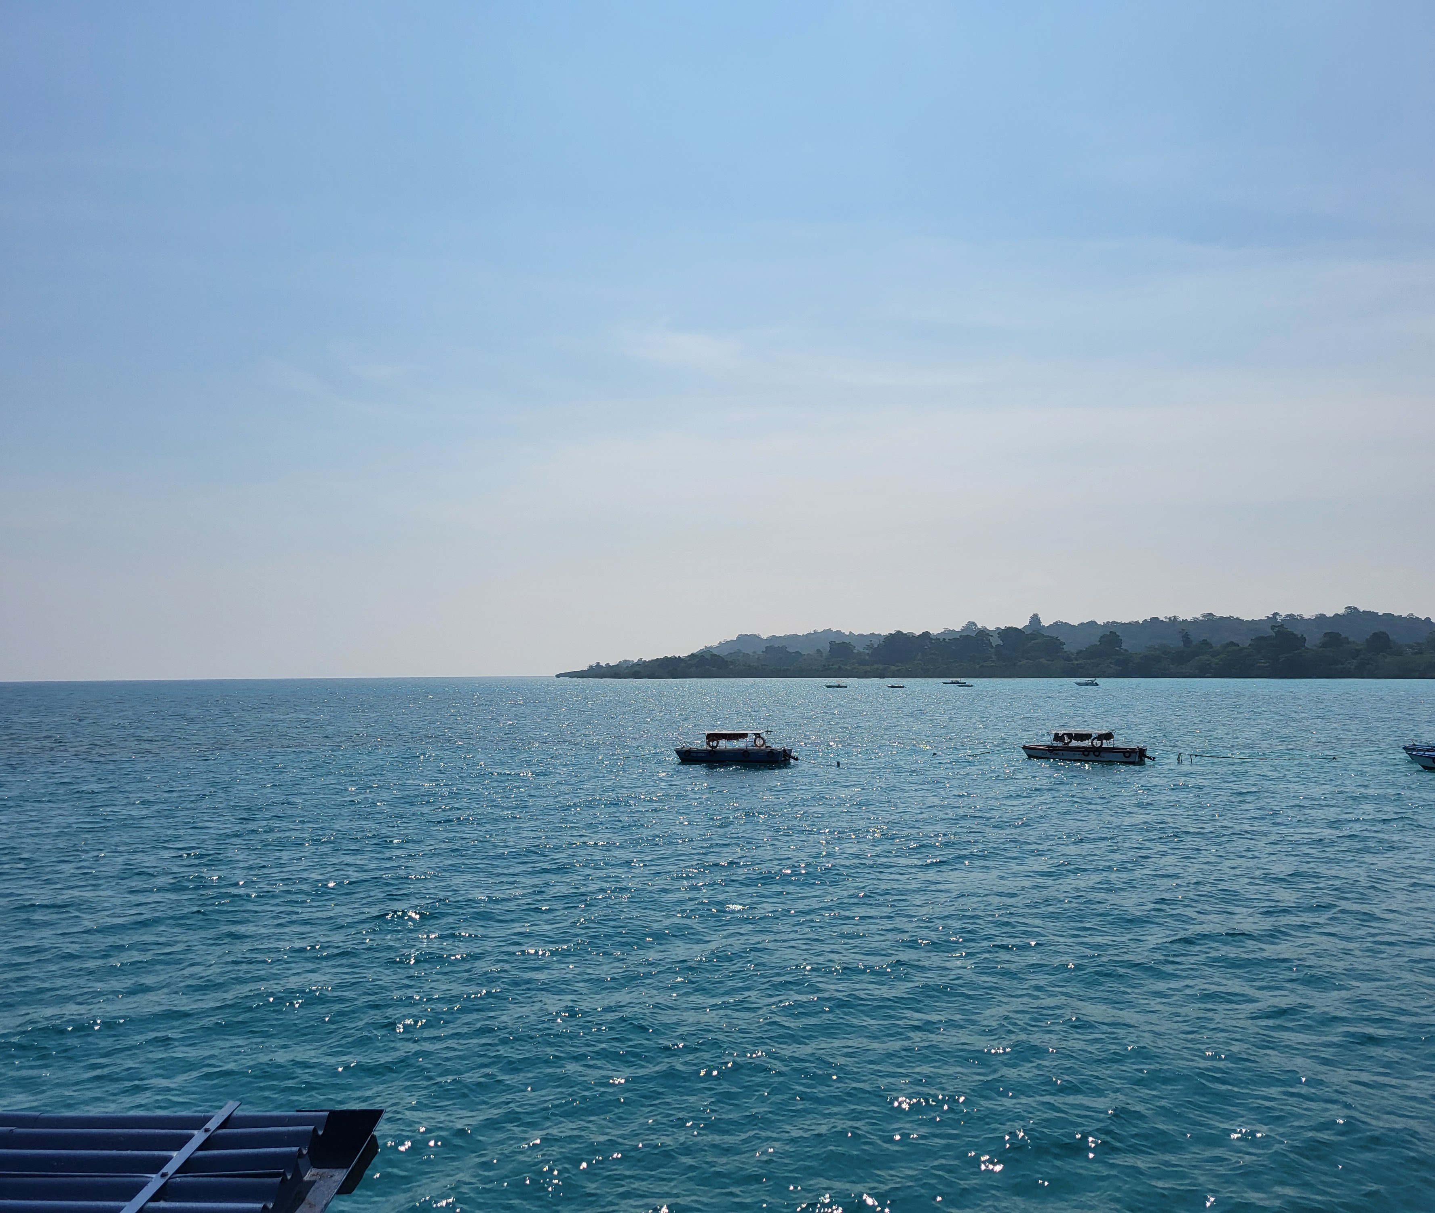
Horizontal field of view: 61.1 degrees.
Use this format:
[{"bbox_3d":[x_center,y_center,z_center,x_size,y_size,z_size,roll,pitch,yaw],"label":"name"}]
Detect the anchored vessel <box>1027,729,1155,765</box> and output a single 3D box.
[{"bbox_3d":[27.215,10.320,89.300,9.000,2.400,2.400,-2,-4,27],"label":"anchored vessel"}]

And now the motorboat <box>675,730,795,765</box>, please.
[{"bbox_3d":[1.498,10.143,87.300,8.600,2.400,2.400,-1,-3,11],"label":"motorboat"}]

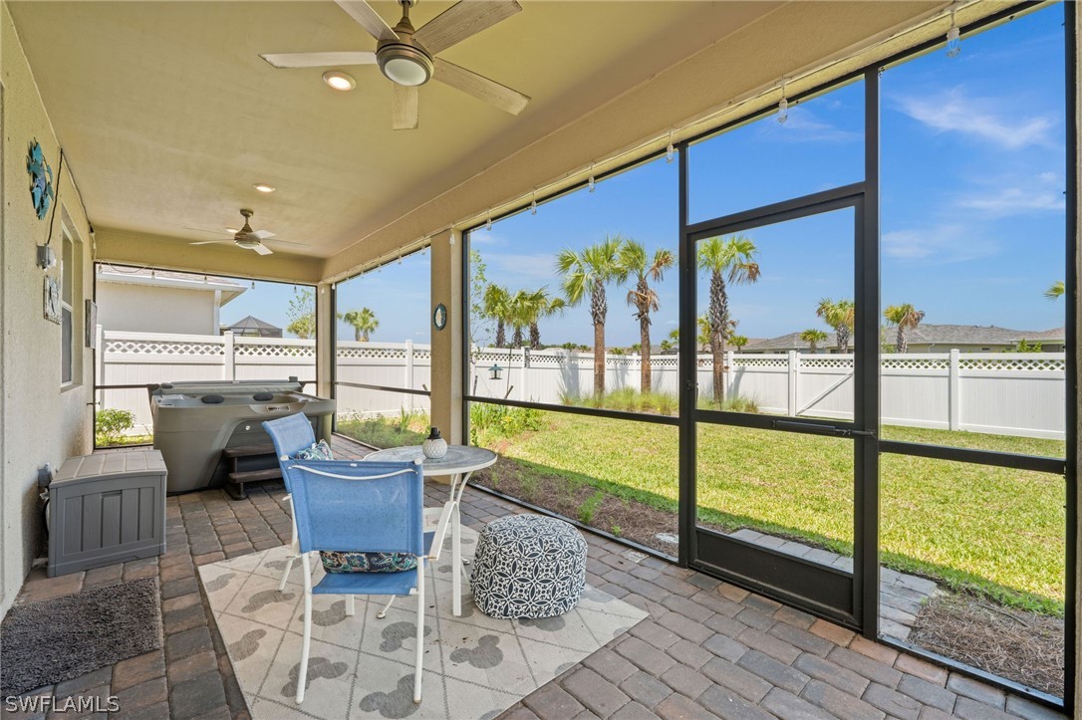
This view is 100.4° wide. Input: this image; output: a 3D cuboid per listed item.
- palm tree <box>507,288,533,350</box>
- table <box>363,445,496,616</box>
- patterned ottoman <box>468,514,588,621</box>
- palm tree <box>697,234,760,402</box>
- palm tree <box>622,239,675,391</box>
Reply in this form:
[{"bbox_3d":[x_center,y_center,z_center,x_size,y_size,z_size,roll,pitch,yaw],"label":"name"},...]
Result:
[{"bbox_3d":[-1.379,-1.328,29.005,2.000,6.448,2.000,0,0,-3],"label":"palm tree"},{"bbox_3d":[-0.622,0.900,2.510,0.745,0.720,0.745,0,0,0],"label":"table"},{"bbox_3d":[-0.065,1.080,2.480,0.630,0.360,0.630,0,0,0],"label":"patterned ottoman"},{"bbox_3d":[5.555,-1.051,13.400,1.800,5.363,1.800,0,0,0],"label":"palm tree"},{"bbox_3d":[3.579,-1.218,15.200,1.850,5.696,1.850,0,0,0],"label":"palm tree"}]

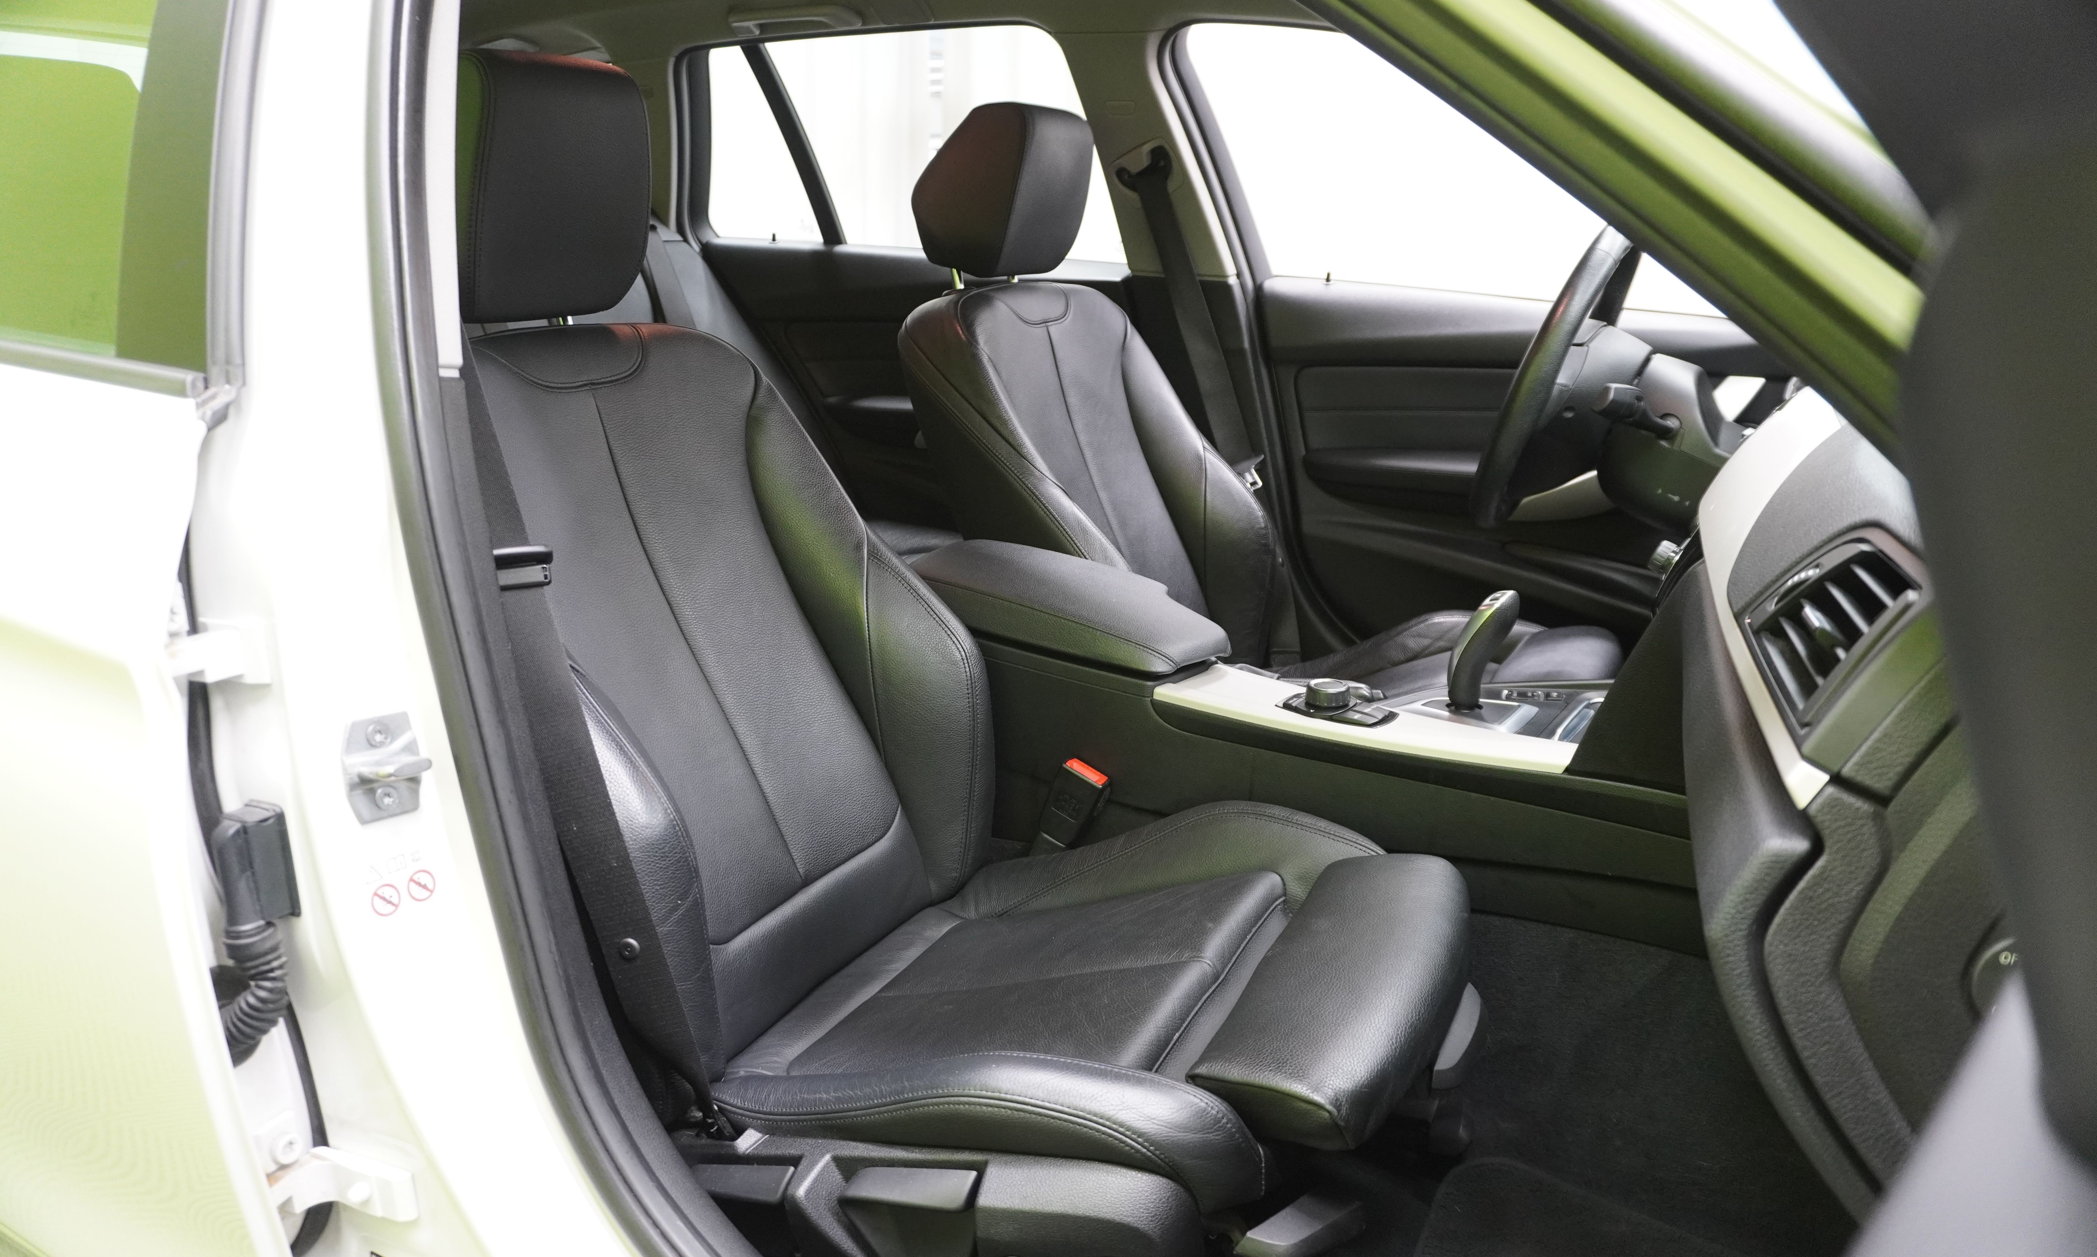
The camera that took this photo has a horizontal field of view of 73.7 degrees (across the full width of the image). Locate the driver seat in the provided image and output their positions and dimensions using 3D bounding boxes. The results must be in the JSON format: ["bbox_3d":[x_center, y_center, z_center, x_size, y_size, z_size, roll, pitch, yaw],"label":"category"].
[{"bbox_3d":[0.272,-0.202,1.749,0.880,0.865,0.540,8,18,25],"label":"driver seat"}]

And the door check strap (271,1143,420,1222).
[{"bbox_3d":[-0.424,0.335,0.840,0.075,0.042,0.060,8,18,25],"label":"door check strap"}]

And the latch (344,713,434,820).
[{"bbox_3d":[-0.371,0.078,0.785,0.042,0.063,0.033,-13,21,-37],"label":"latch"}]

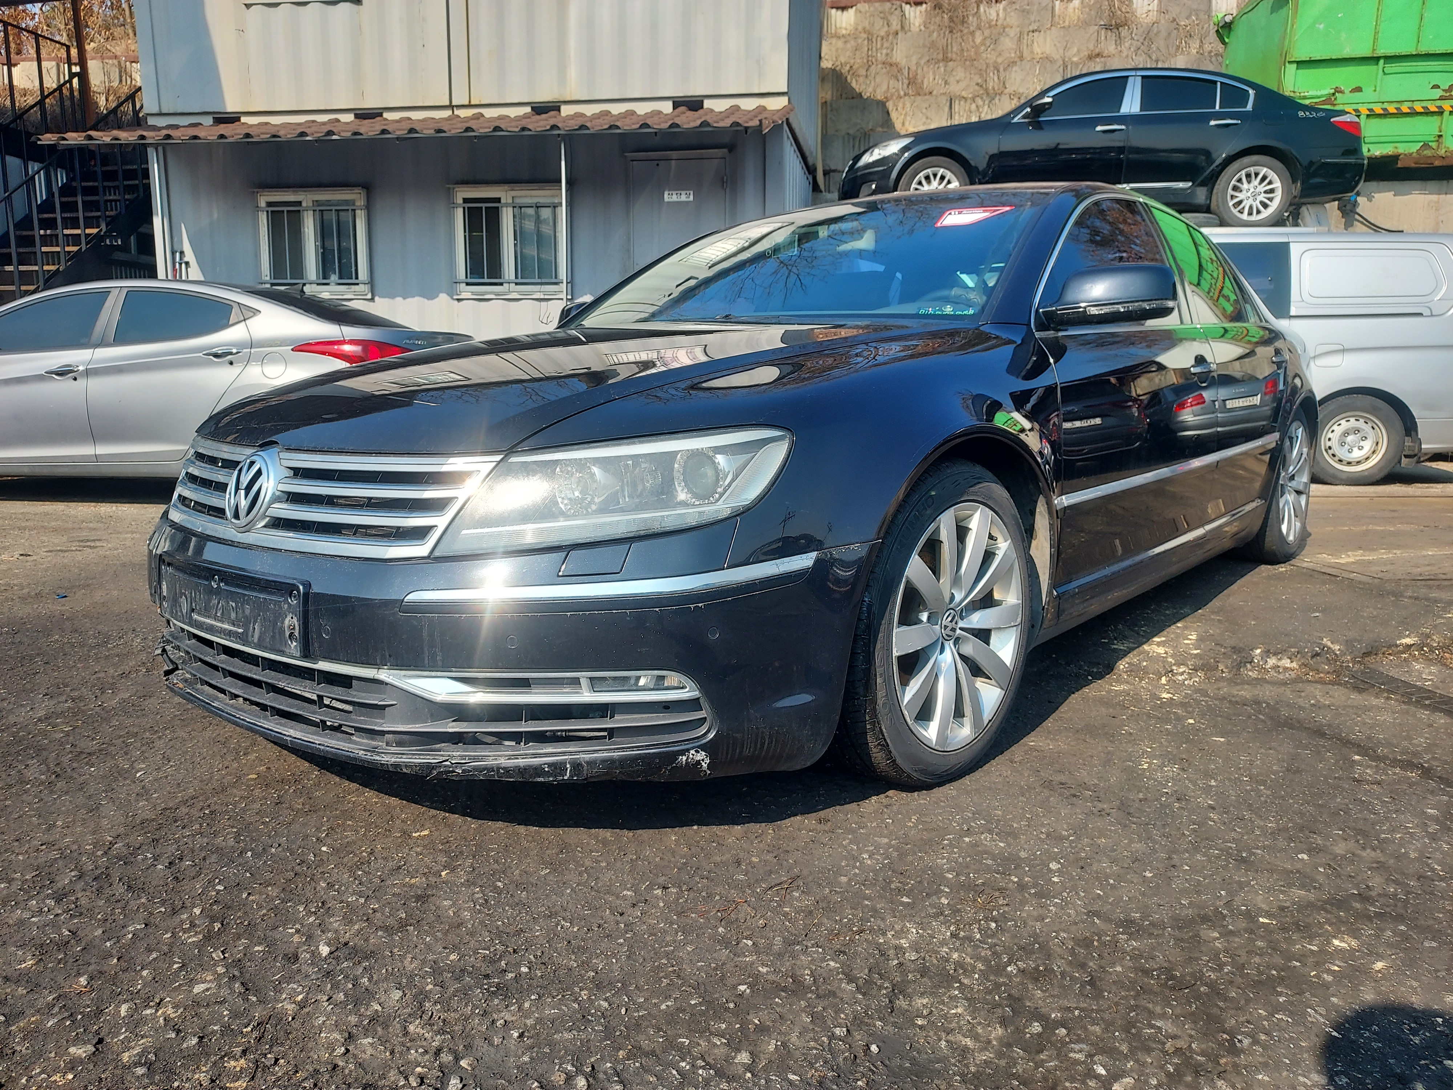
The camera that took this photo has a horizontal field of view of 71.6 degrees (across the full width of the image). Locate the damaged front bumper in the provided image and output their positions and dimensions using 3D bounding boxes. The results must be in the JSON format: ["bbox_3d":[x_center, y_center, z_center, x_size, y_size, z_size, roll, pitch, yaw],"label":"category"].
[{"bbox_3d":[-0.690,0.102,2.119,1.880,0.460,0.710,8,14,40],"label":"damaged front bumper"}]

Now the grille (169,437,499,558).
[{"bbox_3d":[-0.828,-0.111,1.923,1.120,0.180,0.165,8,14,40],"label":"grille"}]

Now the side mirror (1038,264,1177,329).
[{"bbox_3d":[0.921,-0.594,2.405,0.235,0.165,0.210,8,14,40],"label":"side mirror"}]

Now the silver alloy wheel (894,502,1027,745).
[{"bbox_3d":[0.412,0.156,2.098,0.200,0.512,0.512,9,14,42],"label":"silver alloy wheel"}]

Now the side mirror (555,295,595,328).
[{"bbox_3d":[-0.541,-0.797,3.647,0.235,0.165,0.210,8,14,40],"label":"side mirror"}]

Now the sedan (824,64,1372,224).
[{"bbox_3d":[3.650,-3.835,10.225,4.960,1.490,1.880,1,11,4],"label":"sedan"}]

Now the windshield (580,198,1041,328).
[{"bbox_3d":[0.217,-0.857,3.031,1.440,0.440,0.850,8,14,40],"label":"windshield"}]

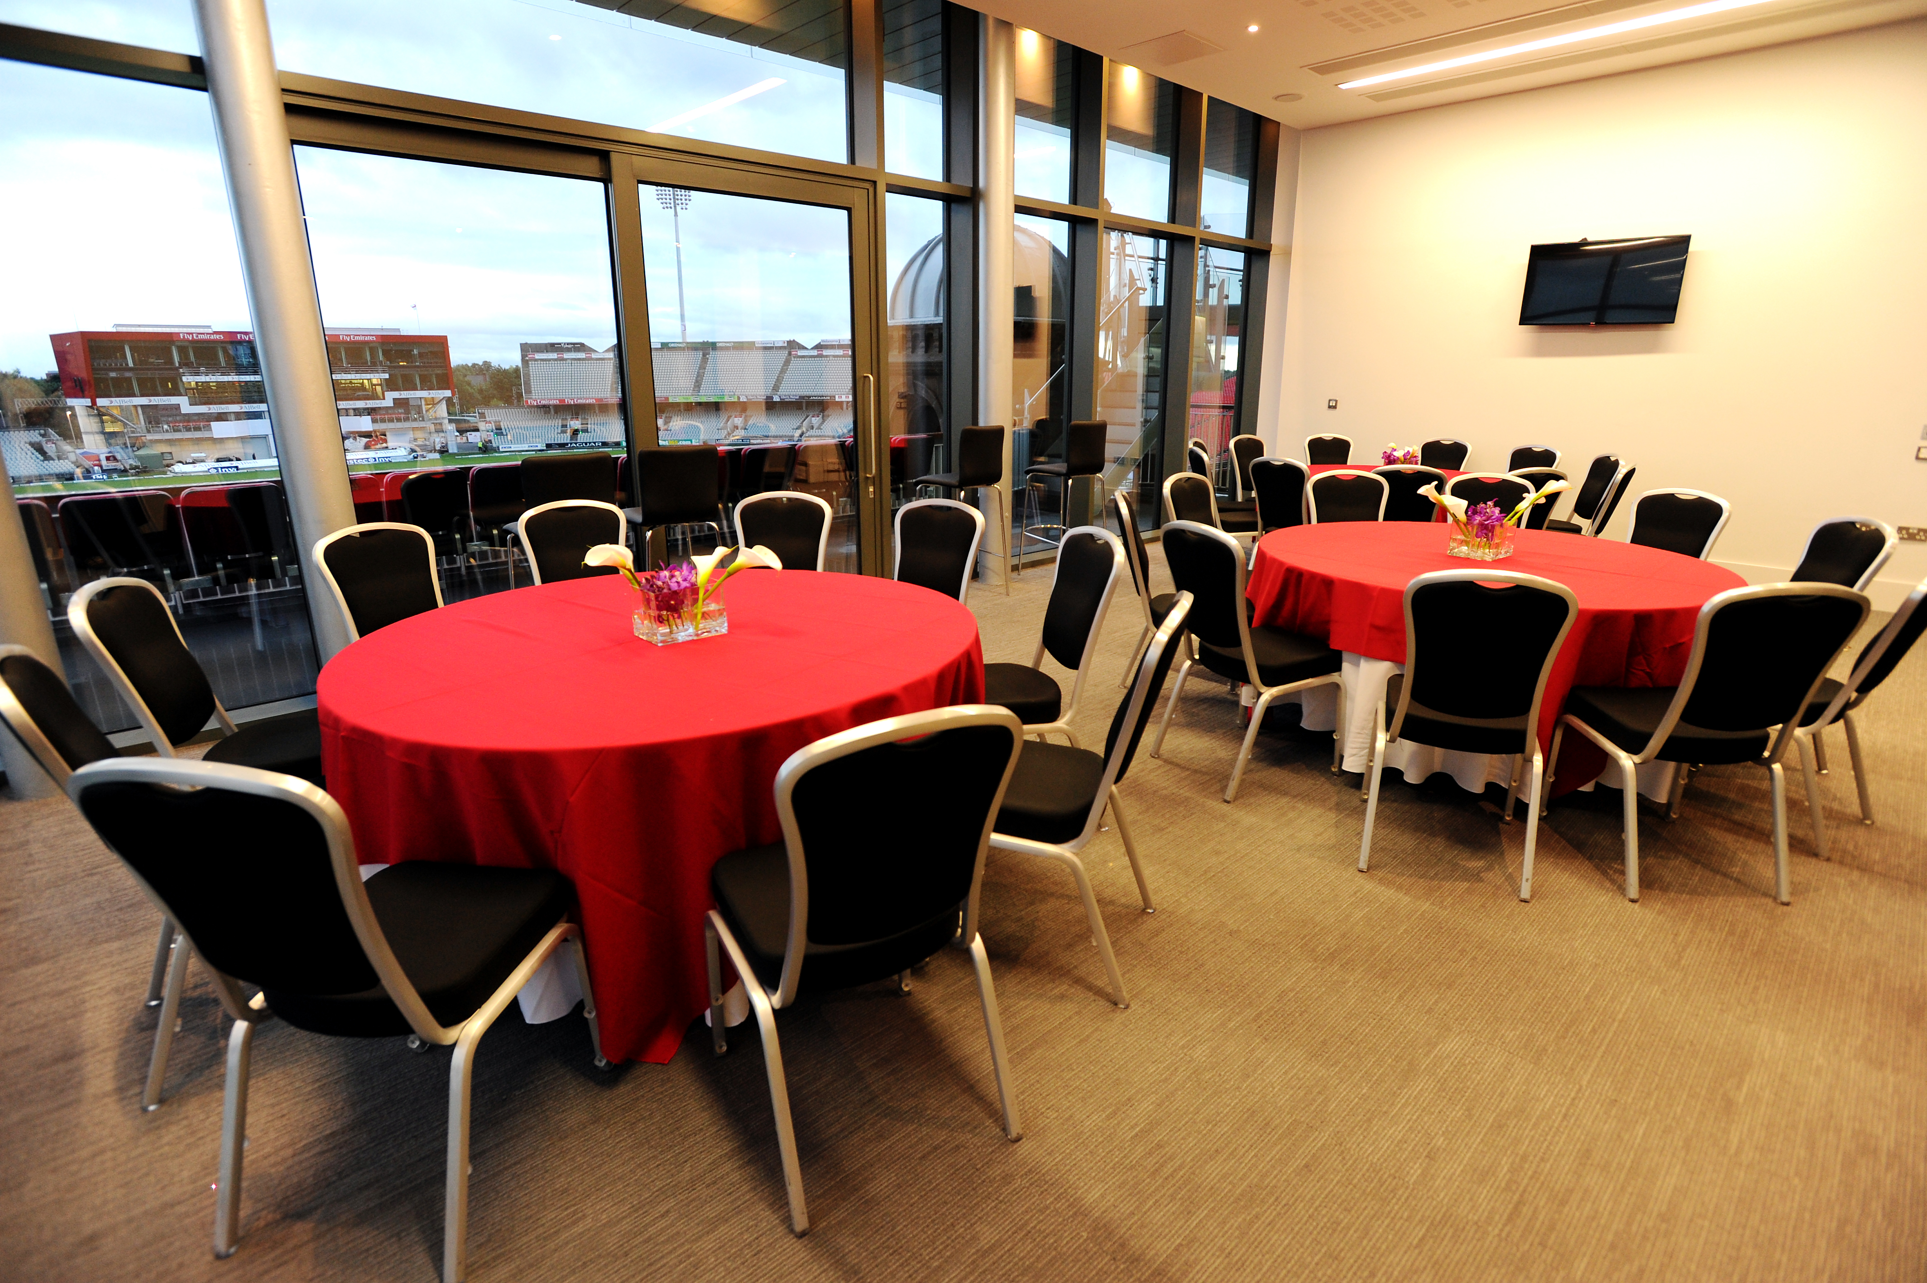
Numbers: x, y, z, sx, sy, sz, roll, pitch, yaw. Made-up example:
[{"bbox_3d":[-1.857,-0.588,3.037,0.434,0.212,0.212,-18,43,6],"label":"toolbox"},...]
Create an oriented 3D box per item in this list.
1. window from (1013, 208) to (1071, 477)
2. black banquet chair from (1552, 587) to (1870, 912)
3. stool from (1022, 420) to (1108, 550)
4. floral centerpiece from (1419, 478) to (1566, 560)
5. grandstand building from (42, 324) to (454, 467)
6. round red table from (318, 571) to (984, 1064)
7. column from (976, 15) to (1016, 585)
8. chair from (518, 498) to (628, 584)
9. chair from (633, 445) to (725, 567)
[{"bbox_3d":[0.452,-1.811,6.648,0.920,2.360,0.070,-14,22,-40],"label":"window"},{"bbox_3d":[2.115,0.213,2.632,0.455,0.945,0.575,2,16,6],"label":"black banquet chair"},{"bbox_3d":[0.748,-1.035,6.678,0.490,1.110,0.450,15,22,43],"label":"stool"},{"bbox_3d":[2.063,-0.487,3.584,0.250,0.300,0.500,-12,21,-35],"label":"floral centerpiece"},{"bbox_3d":[-95.767,-34.628,126.826,41.816,16.791,18.000,-16,23,-42],"label":"grandstand building"},{"bbox_3d":[-0.808,0.338,2.716,1.754,0.751,1.754,0,16,0],"label":"round red table"},{"bbox_3d":[0.212,-2.134,6.094,0.240,3.550,0.240,0,16,0],"label":"column"},{"bbox_3d":[-1.471,-0.053,3.643,0.470,0.940,0.560,-10,19,-29],"label":"chair"},{"bbox_3d":[-1.512,-0.424,4.570,0.500,1.100,0.450,15,22,41],"label":"chair"}]

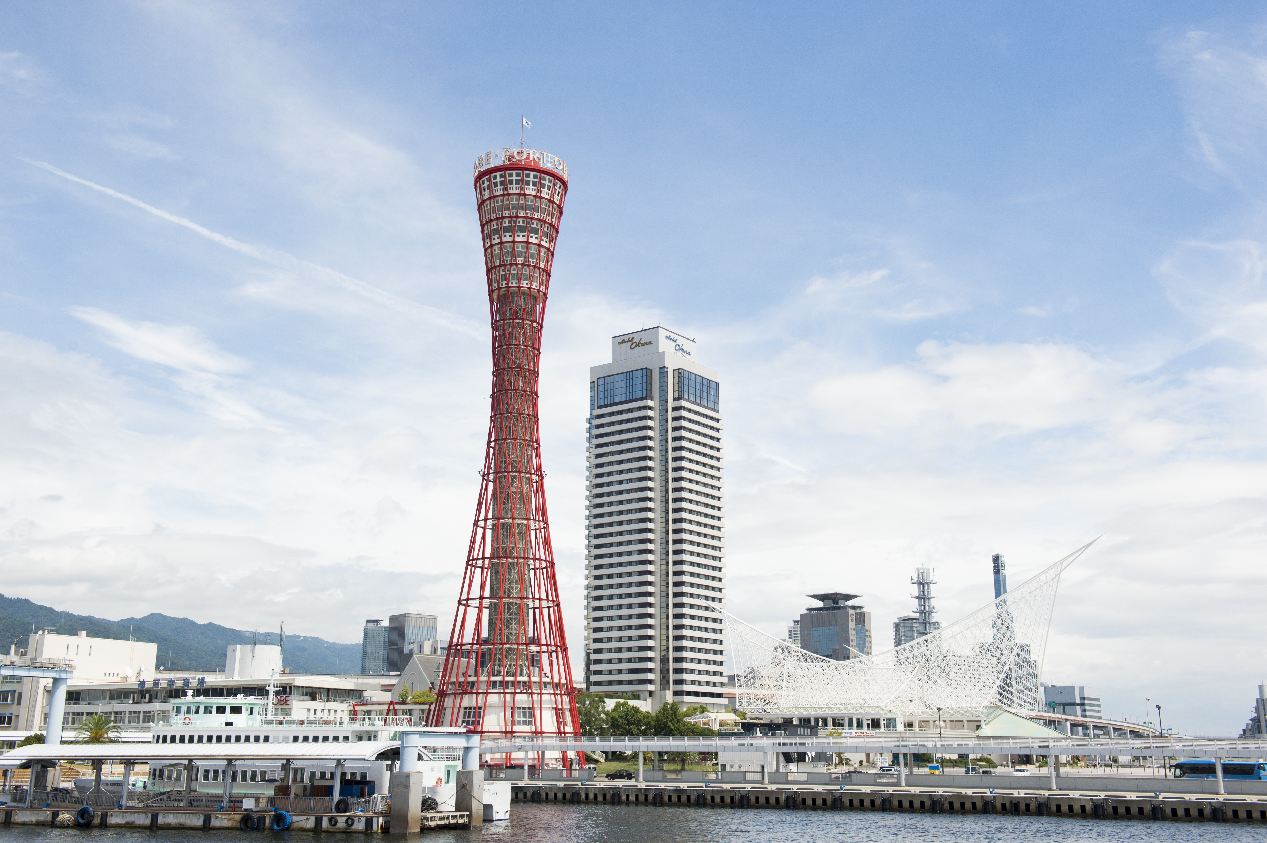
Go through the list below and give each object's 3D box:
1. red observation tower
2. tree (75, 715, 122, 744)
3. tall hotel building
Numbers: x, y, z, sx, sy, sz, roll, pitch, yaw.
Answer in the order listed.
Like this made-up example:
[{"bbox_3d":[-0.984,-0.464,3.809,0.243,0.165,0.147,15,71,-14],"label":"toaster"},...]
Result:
[{"bbox_3d":[-18.810,4.390,210.140,25.000,101.000,25.000,1,-14,-5],"label":"red observation tower"},{"bbox_3d":[-62.670,37.740,155.670,6.000,7.200,6.000,6,-15,-21],"label":"tree"},{"bbox_3d":[6.940,39.170,428.940,33.000,138.000,33.000,-10,-17,36],"label":"tall hotel building"}]

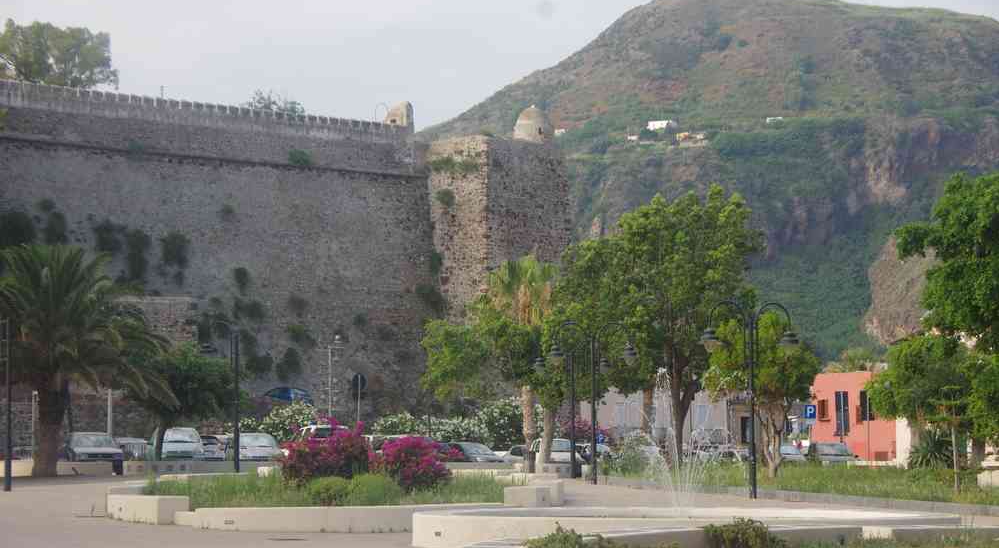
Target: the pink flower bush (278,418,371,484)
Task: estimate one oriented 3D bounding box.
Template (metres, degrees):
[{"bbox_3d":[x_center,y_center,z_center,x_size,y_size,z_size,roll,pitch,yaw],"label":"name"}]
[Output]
[{"bbox_3d":[-3.443,3.532,47.500,1.800,1.450,1.600,0,-4,0],"label":"pink flower bush"}]

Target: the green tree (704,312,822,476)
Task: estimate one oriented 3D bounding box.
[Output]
[{"bbox_3d":[6.566,3.070,60.500,2.900,4.250,2.900,0,-4,0],"label":"green tree"}]

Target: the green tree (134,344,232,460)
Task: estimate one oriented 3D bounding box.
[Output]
[{"bbox_3d":[-10.178,4.281,78.000,3.100,4.100,3.000,0,-3,0],"label":"green tree"}]

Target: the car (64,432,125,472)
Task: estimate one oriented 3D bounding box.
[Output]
[{"bbox_3d":[-13.332,5.853,78.500,1.660,1.420,4.100,1,-4,-20],"label":"car"}]

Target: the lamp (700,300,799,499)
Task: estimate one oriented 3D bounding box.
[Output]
[{"bbox_3d":[5.708,2.865,54.900,2.320,4.480,0.450,1,-4,-16],"label":"lamp"}]

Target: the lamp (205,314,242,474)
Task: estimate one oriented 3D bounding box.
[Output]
[{"bbox_3d":[-8.215,3.610,71.421,1.200,4.480,0.440,-2,-4,25],"label":"lamp"}]

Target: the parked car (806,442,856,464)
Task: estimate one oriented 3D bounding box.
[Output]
[{"bbox_3d":[13.974,7.761,101.000,1.670,1.430,4.100,0,-3,-2],"label":"parked car"}]

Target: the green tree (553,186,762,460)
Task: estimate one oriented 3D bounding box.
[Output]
[{"bbox_3d":[5.170,1.783,79.000,6.500,9.200,6.300,0,-3,0],"label":"green tree"}]

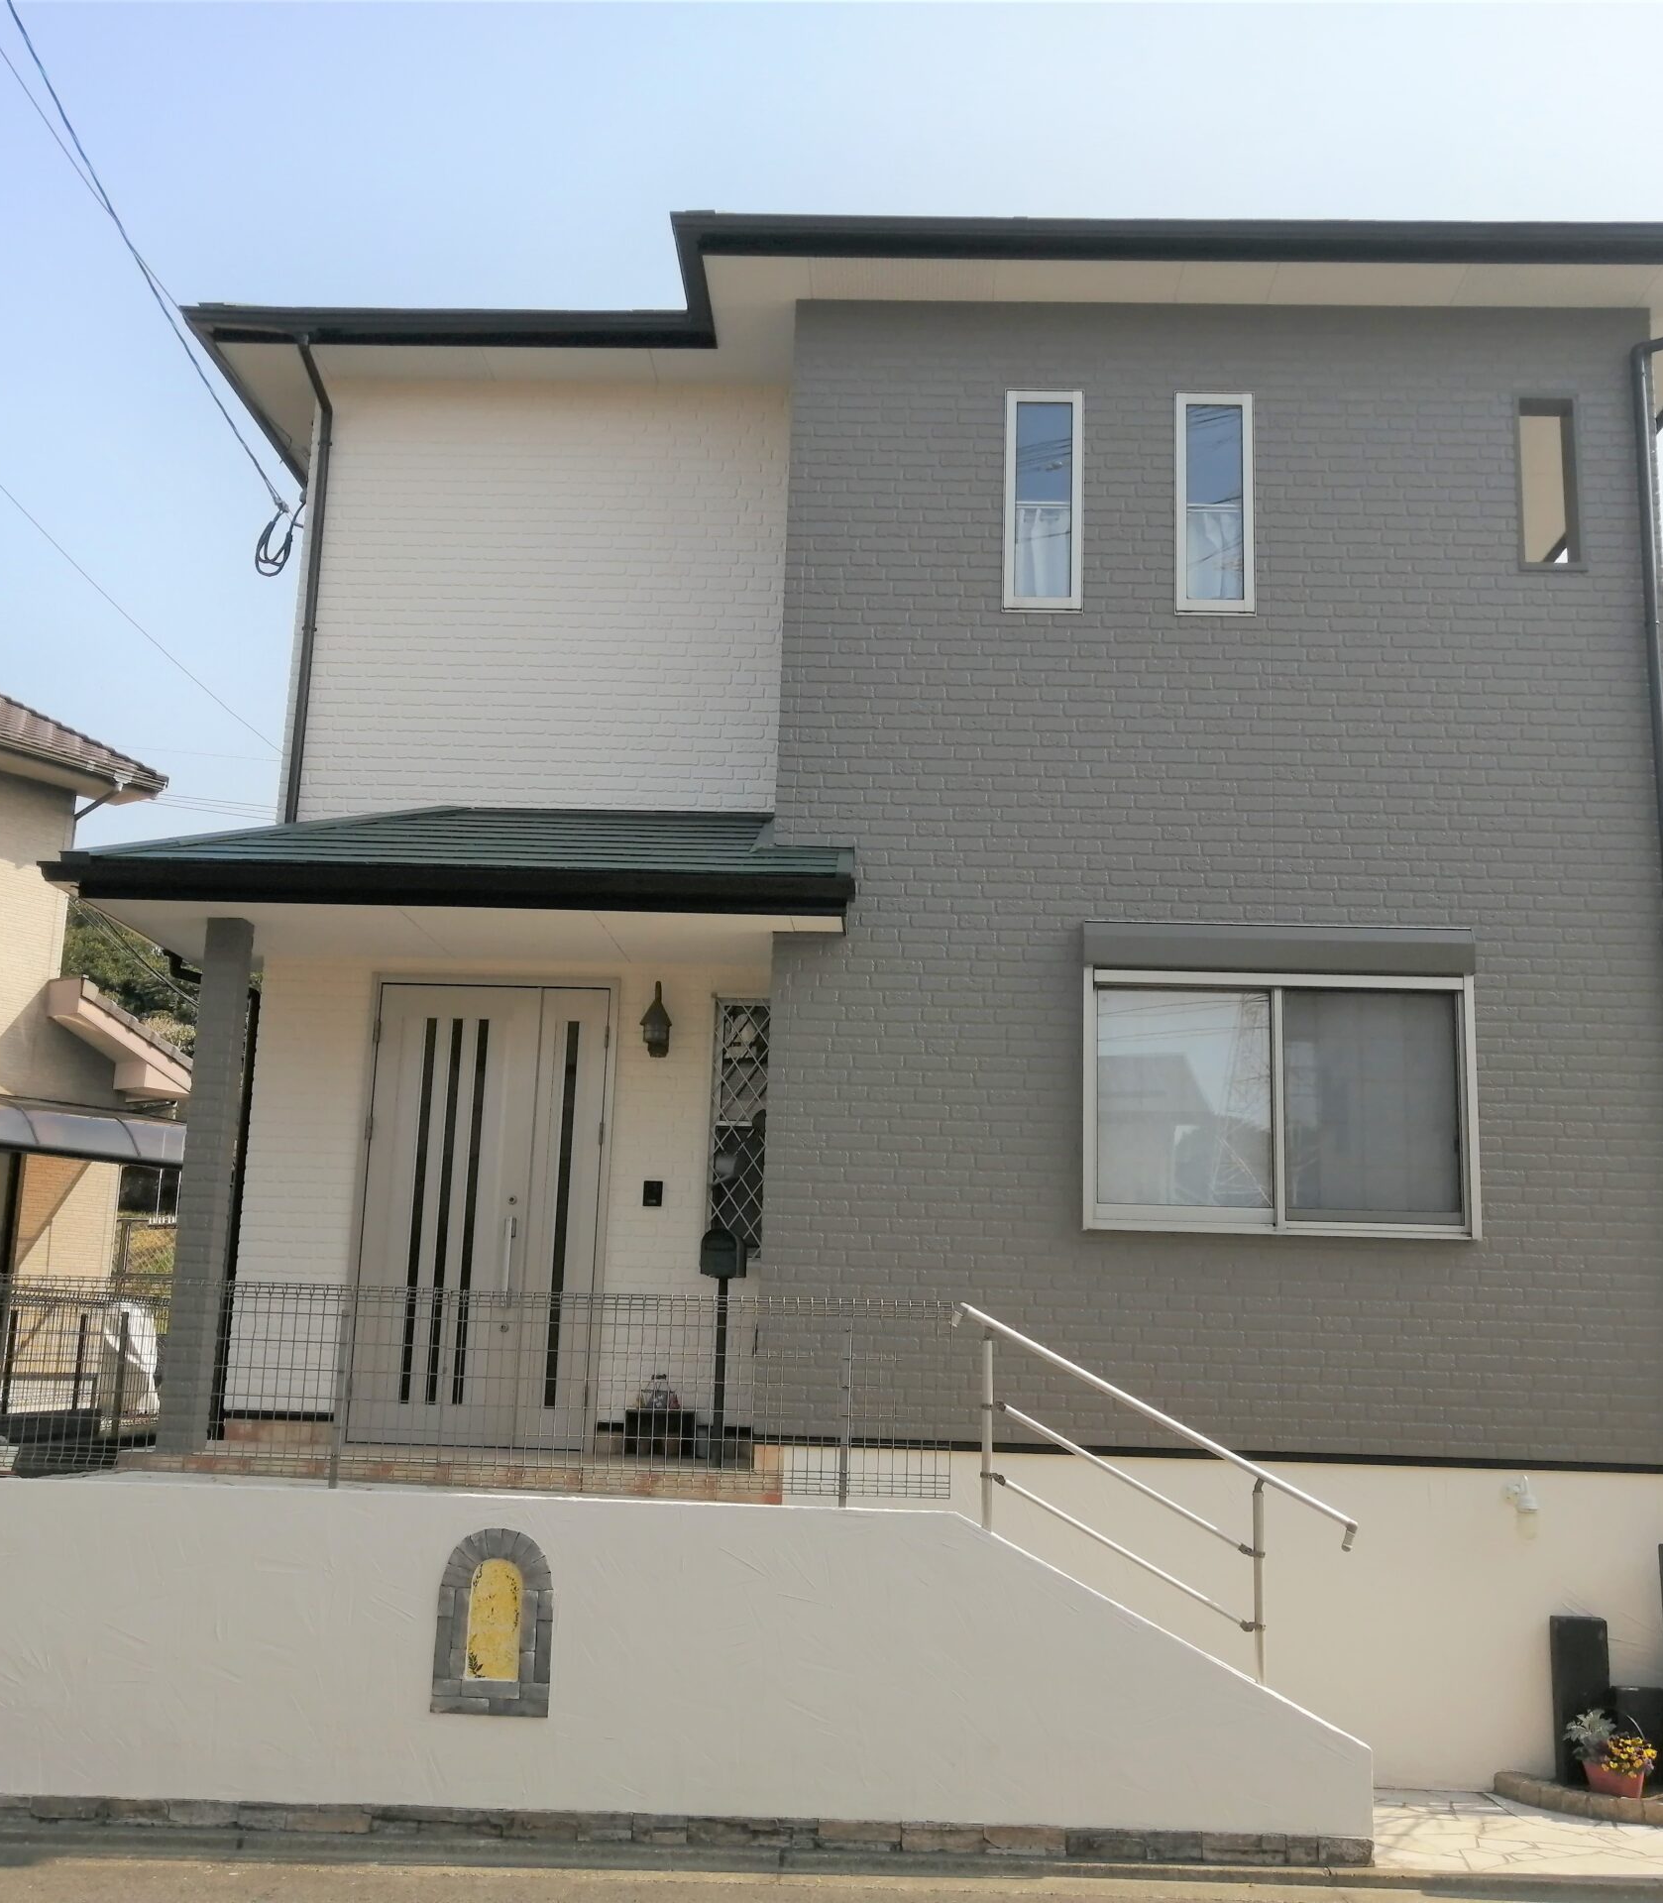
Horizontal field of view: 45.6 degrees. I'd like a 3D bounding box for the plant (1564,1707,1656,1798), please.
[{"bbox_3d":[3.264,3.344,8.277,0.350,0.340,0.280,-3,-12,26],"label":"plant"}]

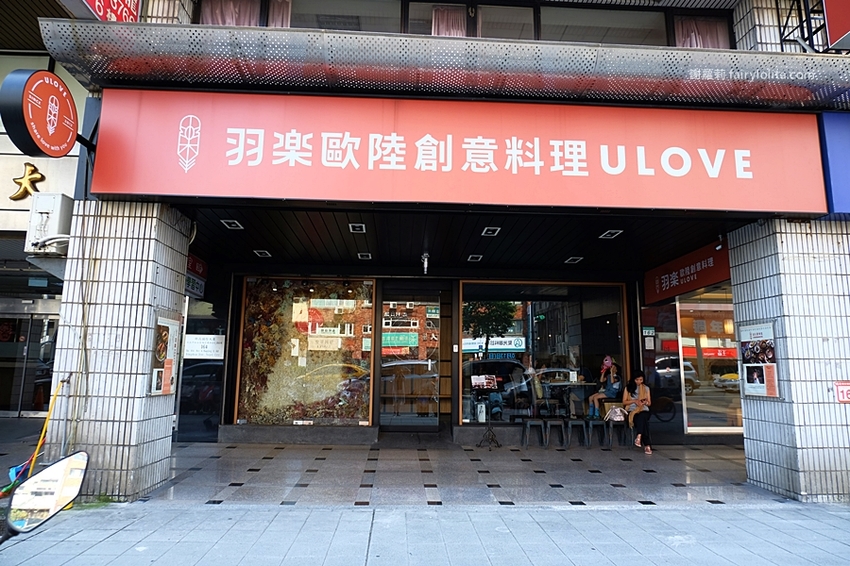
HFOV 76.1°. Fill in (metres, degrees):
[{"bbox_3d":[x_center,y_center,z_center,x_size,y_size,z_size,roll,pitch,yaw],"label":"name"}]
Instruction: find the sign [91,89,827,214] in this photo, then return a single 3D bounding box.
[{"bbox_3d":[0.498,-1.440,6.139,8.060,1.200,0.240,1,-9,-2],"label":"sign"}]

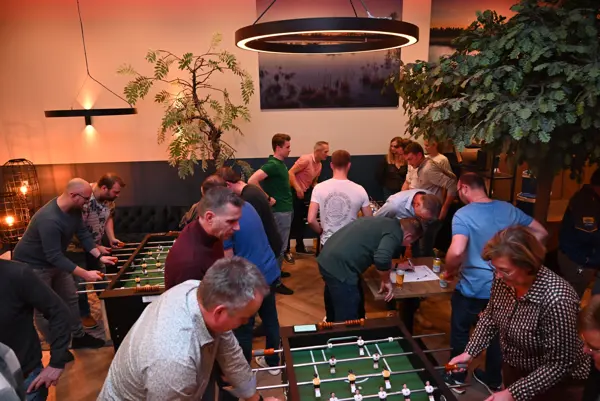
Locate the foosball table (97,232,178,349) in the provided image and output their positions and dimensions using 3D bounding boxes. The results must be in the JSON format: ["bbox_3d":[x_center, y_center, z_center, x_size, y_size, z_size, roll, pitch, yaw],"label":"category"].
[{"bbox_3d":[-1.188,0.957,3.862,0.780,0.880,1.410,-3,15,-7],"label":"foosball table"}]

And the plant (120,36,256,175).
[{"bbox_3d":[-1.342,-0.520,5.117,1.600,3.000,1.450,-1,14,0],"label":"plant"}]

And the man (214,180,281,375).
[{"bbox_3d":[-0.496,0.626,3.272,0.740,1.640,0.560,3,15,17],"label":"man"}]

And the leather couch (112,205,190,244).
[{"bbox_3d":[-2.089,0.489,5.670,1.750,0.830,0.750,-2,14,-2],"label":"leather couch"}]

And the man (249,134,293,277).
[{"bbox_3d":[-0.345,0.093,5.175,0.530,1.820,0.520,-5,16,-13],"label":"man"}]

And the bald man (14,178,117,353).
[{"bbox_3d":[-2.096,0.627,3.678,0.850,1.660,0.550,-3,15,-7],"label":"bald man"}]

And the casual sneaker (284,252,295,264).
[{"bbox_3d":[-0.158,0.808,5.787,0.105,0.110,0.280,-13,19,-36],"label":"casual sneaker"}]

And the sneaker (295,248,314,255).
[{"bbox_3d":[0.067,0.739,5.981,0.295,0.100,0.105,2,14,11],"label":"sneaker"}]

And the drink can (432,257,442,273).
[{"bbox_3d":[1.182,0.560,3.460,0.066,0.116,0.066,-1,14,0],"label":"drink can"}]

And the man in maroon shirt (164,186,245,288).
[{"bbox_3d":[-0.502,0.784,2.425,0.620,1.740,0.540,0,14,7],"label":"man in maroon shirt"}]

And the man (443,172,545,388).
[{"bbox_3d":[1.445,0.620,3.142,0.740,1.770,0.520,-8,16,-22],"label":"man"}]

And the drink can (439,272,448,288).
[{"bbox_3d":[1.211,0.669,3.357,0.066,0.115,0.066,-1,15,0],"label":"drink can"}]

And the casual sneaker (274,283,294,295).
[{"bbox_3d":[-0.192,1.034,4.785,0.290,0.110,0.105,3,14,17],"label":"casual sneaker"}]

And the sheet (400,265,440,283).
[{"bbox_3d":[0.997,0.662,3.620,0.420,0.004,0.297,-3,15,-7],"label":"sheet"}]

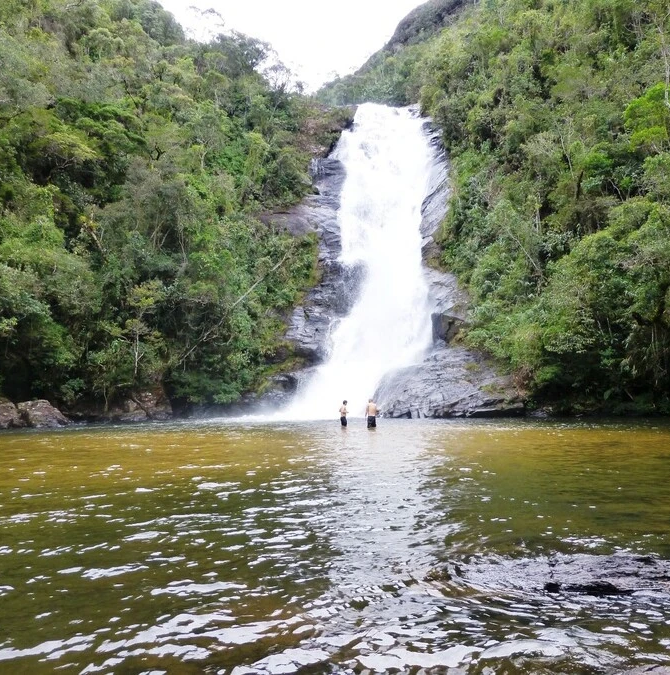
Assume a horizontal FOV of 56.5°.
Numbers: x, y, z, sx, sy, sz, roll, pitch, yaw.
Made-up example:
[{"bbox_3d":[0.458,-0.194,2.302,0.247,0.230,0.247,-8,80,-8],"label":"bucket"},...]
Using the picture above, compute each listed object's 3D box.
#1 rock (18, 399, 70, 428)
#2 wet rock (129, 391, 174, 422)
[{"bbox_3d":[-13.928,3.648,29.800,2.169,1.237,1.700,3,-6,-30],"label":"rock"},{"bbox_3d":[-10.453,3.838,35.500,2.247,1.635,1.900,2,-5,-23],"label":"wet rock"}]

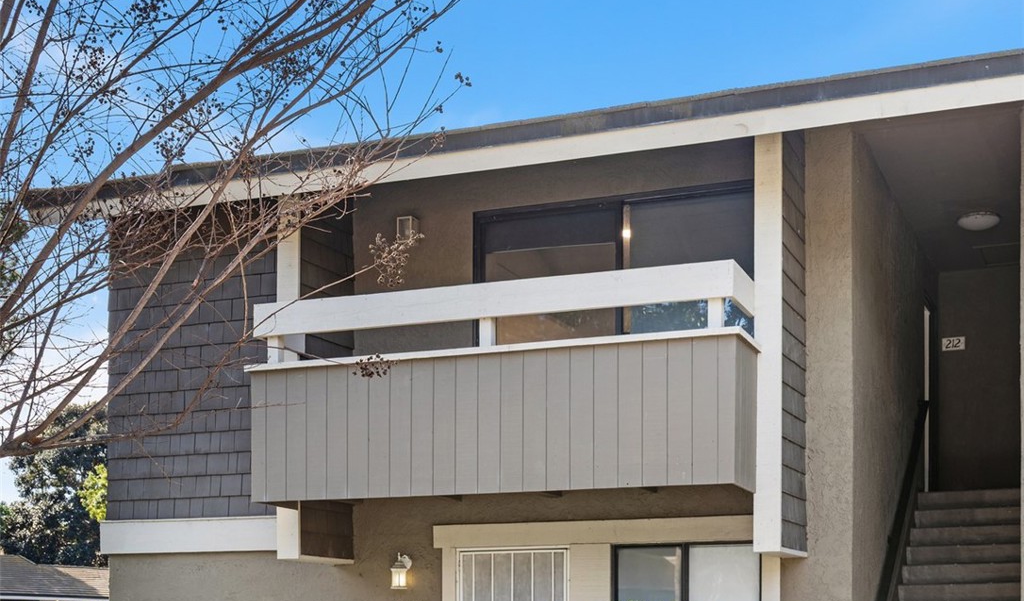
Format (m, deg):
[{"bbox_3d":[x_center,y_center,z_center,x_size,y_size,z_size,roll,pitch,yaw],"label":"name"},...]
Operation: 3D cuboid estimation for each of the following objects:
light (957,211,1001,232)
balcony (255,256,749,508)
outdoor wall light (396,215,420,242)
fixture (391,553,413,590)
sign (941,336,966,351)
[{"bbox_3d":[4.663,-0.795,14.217,0.412,0.118,0.412,-5,-15,23],"label":"light"},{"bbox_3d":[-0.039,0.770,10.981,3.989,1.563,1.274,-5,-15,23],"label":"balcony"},{"bbox_3d":[-0.909,-0.615,12.515,0.142,0.235,0.172,-5,-15,23],"label":"outdoor wall light"},{"bbox_3d":[-0.915,2.242,11.787,0.154,0.299,0.235,-5,-15,23],"label":"fixture"},{"bbox_3d":[4.877,0.482,15.706,0.240,0.134,0.020,-5,-15,23],"label":"sign"}]

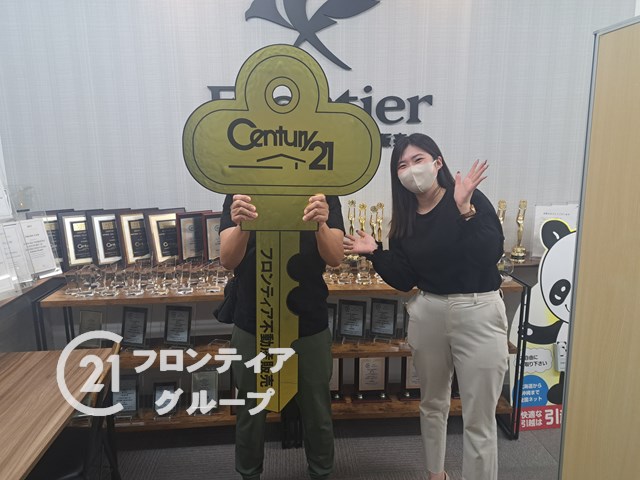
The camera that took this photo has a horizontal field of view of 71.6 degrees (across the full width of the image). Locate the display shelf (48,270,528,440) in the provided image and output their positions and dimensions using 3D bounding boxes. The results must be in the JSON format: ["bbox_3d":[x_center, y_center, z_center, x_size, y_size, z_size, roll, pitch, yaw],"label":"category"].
[{"bbox_3d":[-0.112,0.651,2.299,2.344,0.860,0.283,-1,10,-8],"label":"display shelf"}]

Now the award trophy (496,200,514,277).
[{"bbox_3d":[1.080,-0.052,2.671,0.095,0.372,0.095,1,11,8],"label":"award trophy"}]

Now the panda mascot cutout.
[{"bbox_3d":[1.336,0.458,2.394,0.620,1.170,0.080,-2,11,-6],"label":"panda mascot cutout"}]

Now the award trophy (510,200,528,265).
[{"bbox_3d":[1.216,-0.055,2.681,0.095,0.372,0.095,1,11,8],"label":"award trophy"}]

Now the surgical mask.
[{"bbox_3d":[0.367,-0.232,1.647,0.145,0.125,0.090,-11,7,32],"label":"surgical mask"}]

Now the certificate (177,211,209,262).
[{"bbox_3d":[-0.761,-0.014,2.737,0.214,0.318,0.030,-6,1,-25],"label":"certificate"}]

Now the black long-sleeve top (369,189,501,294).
[{"bbox_3d":[0.448,0.009,1.705,0.490,0.405,0.330,3,12,16],"label":"black long-sleeve top"}]

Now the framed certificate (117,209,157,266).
[{"bbox_3d":[-1.093,-0.017,2.704,0.246,0.343,0.030,-8,2,-35],"label":"framed certificate"}]

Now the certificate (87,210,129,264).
[{"bbox_3d":[-1.255,-0.011,2.681,0.246,0.343,0.030,-9,2,-36],"label":"certificate"}]

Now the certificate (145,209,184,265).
[{"bbox_3d":[-0.935,-0.023,2.728,0.246,0.343,0.030,-9,2,-37],"label":"certificate"}]

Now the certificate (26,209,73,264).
[{"bbox_3d":[-1.581,-0.001,2.643,0.246,0.343,0.030,-9,3,-37],"label":"certificate"}]

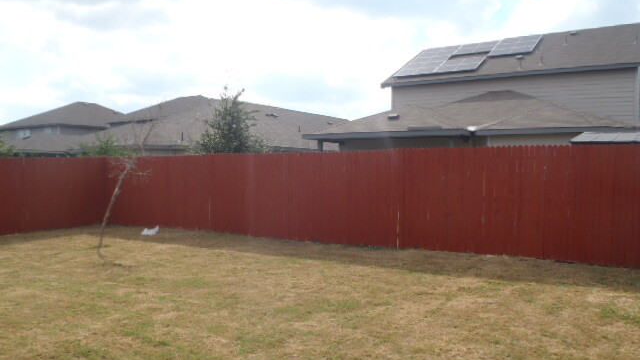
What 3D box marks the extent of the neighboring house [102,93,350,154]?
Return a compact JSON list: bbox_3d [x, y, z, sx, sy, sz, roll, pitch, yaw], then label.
[{"bbox_3d":[-3.248,-1.784,30.861,12.000,5.400,19.000,1,1,31],"label":"neighboring house"}]

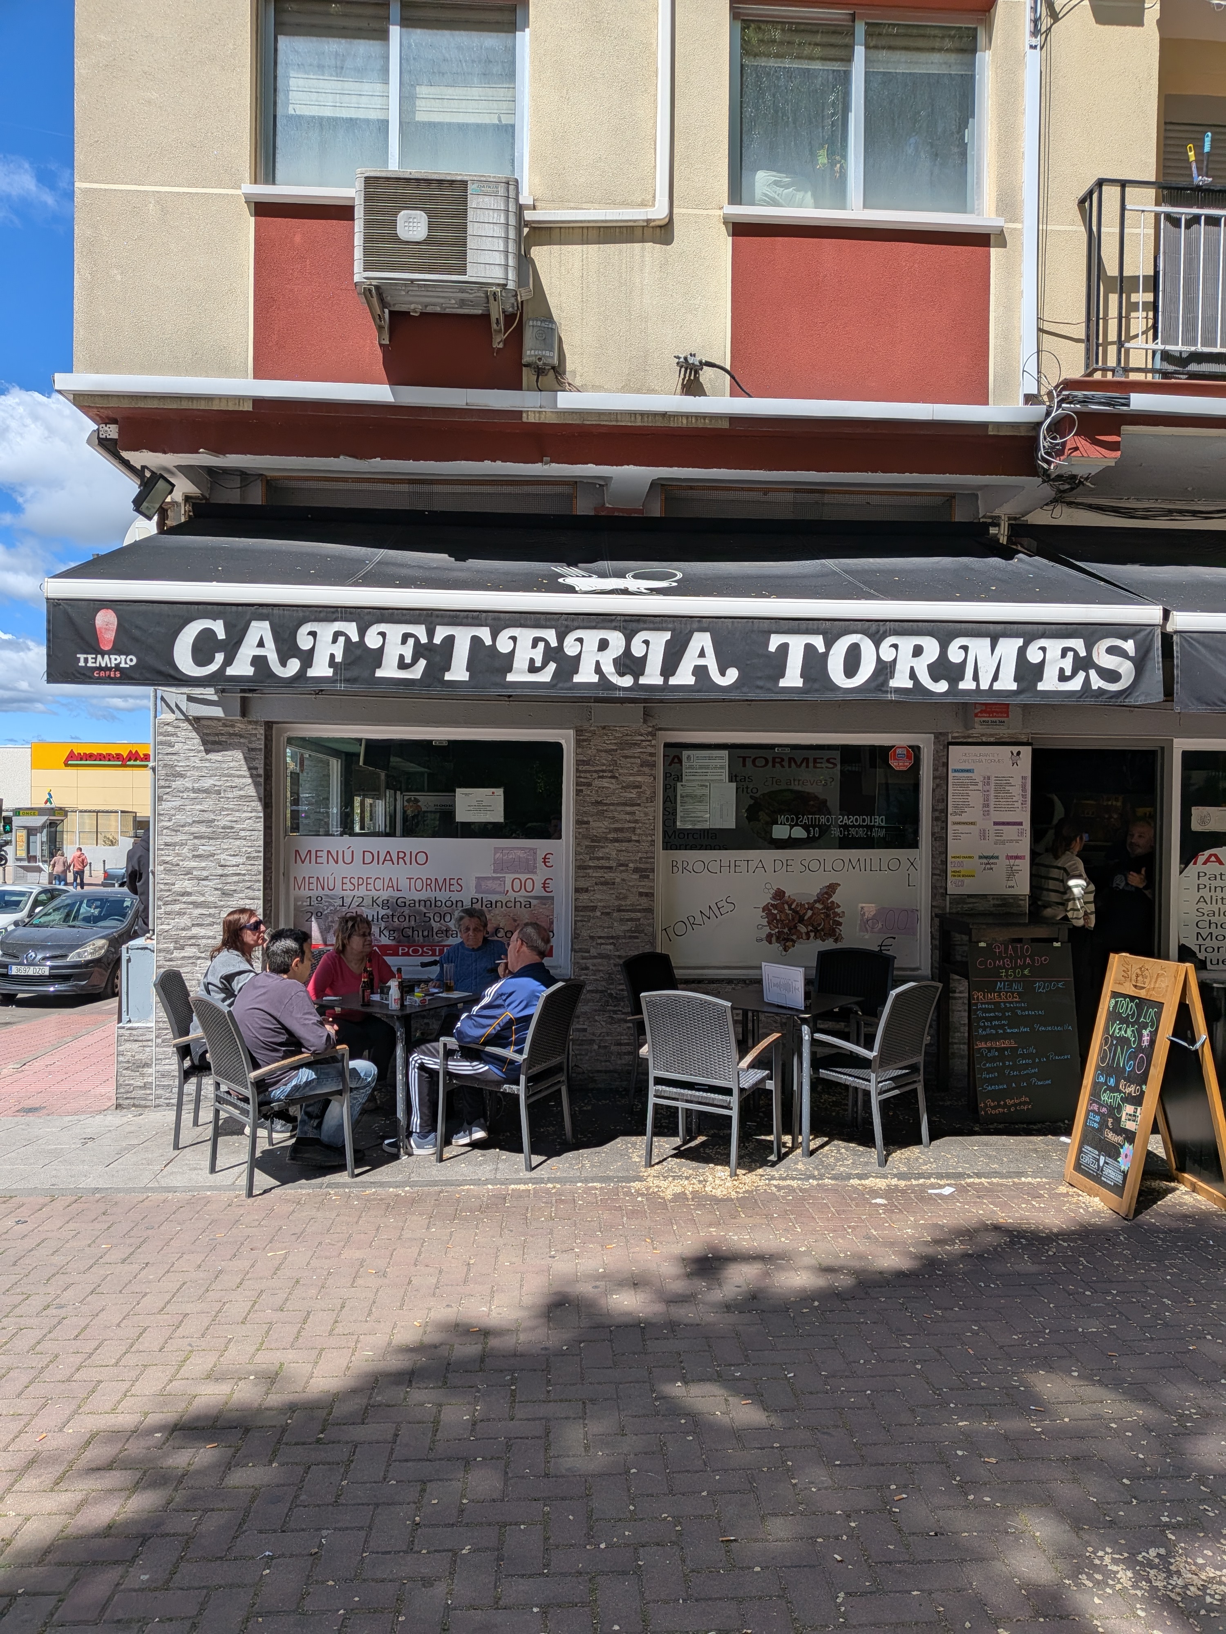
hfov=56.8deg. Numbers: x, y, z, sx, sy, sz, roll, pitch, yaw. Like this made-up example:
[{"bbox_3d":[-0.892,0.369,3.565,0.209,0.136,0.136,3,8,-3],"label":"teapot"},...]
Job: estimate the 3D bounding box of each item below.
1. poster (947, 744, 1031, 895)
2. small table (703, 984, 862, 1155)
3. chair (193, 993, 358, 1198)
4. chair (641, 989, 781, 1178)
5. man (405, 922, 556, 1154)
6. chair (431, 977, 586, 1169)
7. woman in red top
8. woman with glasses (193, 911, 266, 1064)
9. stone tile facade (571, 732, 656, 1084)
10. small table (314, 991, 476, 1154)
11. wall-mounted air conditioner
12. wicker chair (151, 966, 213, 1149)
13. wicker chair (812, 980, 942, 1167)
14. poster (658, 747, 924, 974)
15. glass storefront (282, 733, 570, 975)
[{"bbox_3d":[2.367,0.012,7.152,0.542,0.965,0.030,1,1,-3],"label":"poster"},{"bbox_3d":[0.895,1.351,6.145,0.660,0.720,0.660,1,1,33],"label":"small table"},{"bbox_3d":[-1.625,1.253,5.351,0.585,0.880,0.575,0,1,-43],"label":"chair"},{"bbox_3d":[0.474,1.271,5.598,0.575,0.880,0.585,1,1,30],"label":"chair"},{"bbox_3d":[-0.710,1.151,6.064,0.830,1.235,0.540,1,1,18],"label":"man"},{"bbox_3d":[-0.505,1.304,5.992,0.600,0.935,0.570,1,1,20],"label":"chair"},{"bbox_3d":[-1.451,1.117,6.262,0.550,1.160,0.750,0,1,-39],"label":"woman in red top"},{"bbox_3d":[-1.933,1.123,6.233,0.700,1.260,0.480,1,1,-9],"label":"woman with glasses"},{"bbox_3d":[0.008,0.580,7.334,0.524,2.367,0.150,1,1,-3],"label":"stone tile facade"},{"bbox_3d":[-1.220,1.387,6.336,0.700,0.745,0.700,1,1,31],"label":"small table"},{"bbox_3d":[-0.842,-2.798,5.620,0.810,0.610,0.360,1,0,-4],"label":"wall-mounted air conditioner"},{"bbox_3d":[-2.045,1.244,5.979,0.585,0.880,0.575,0,0,-11],"label":"wicker chair"},{"bbox_3d":[1.347,1.277,5.889,0.575,0.880,0.585,0,1,-44],"label":"wicker chair"},{"bbox_3d":[1.104,0.260,6.954,1.640,1.440,0.040,1,0,-4],"label":"poster"},{"bbox_3d":[-1.190,0.230,7.245,1.834,1.574,0.100,1,1,-3],"label":"glass storefront"}]

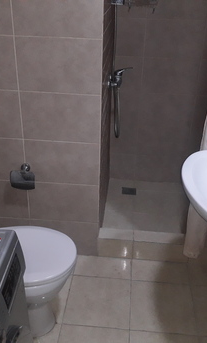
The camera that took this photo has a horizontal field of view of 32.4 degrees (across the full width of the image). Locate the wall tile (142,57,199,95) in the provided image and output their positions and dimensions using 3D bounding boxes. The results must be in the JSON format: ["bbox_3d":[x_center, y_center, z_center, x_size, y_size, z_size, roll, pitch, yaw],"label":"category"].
[{"bbox_3d":[0.472,-0.676,2.542,0.398,0.253,0.010,4,29,4],"label":"wall tile"}]

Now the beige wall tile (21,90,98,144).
[{"bbox_3d":[-0.212,-0.266,1.778,0.399,0.253,0.012,4,28,4],"label":"beige wall tile"}]

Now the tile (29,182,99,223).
[{"bbox_3d":[-0.225,0.178,2.018,0.399,0.253,0.012,4,28,4],"label":"tile"}]

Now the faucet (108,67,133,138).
[{"bbox_3d":[0.107,-0.432,2.297,0.148,0.467,0.205,4,28,4],"label":"faucet"}]

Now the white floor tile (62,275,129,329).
[{"bbox_3d":[-0.021,0.685,1.887,0.329,0.010,0.328,4,29,4],"label":"white floor tile"}]

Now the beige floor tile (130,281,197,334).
[{"bbox_3d":[0.309,0.708,1.861,0.332,0.012,0.323,4,28,4],"label":"beige floor tile"}]

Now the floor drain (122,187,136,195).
[{"bbox_3d":[0.200,0.157,2.795,0.105,0.010,0.105,4,29,4],"label":"floor drain"}]

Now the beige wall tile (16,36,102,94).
[{"bbox_3d":[-0.205,-0.488,1.658,0.399,0.253,0.012,4,28,4],"label":"beige wall tile"}]

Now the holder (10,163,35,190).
[{"bbox_3d":[-0.431,0.025,1.915,0.132,0.138,0.070,4,29,4],"label":"holder"}]

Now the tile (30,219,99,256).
[{"bbox_3d":[-0.234,0.395,2.141,0.400,0.248,0.010,4,29,4],"label":"tile"}]

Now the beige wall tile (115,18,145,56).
[{"bbox_3d":[0.177,-0.917,2.440,0.208,0.253,0.010,4,29,4],"label":"beige wall tile"}]

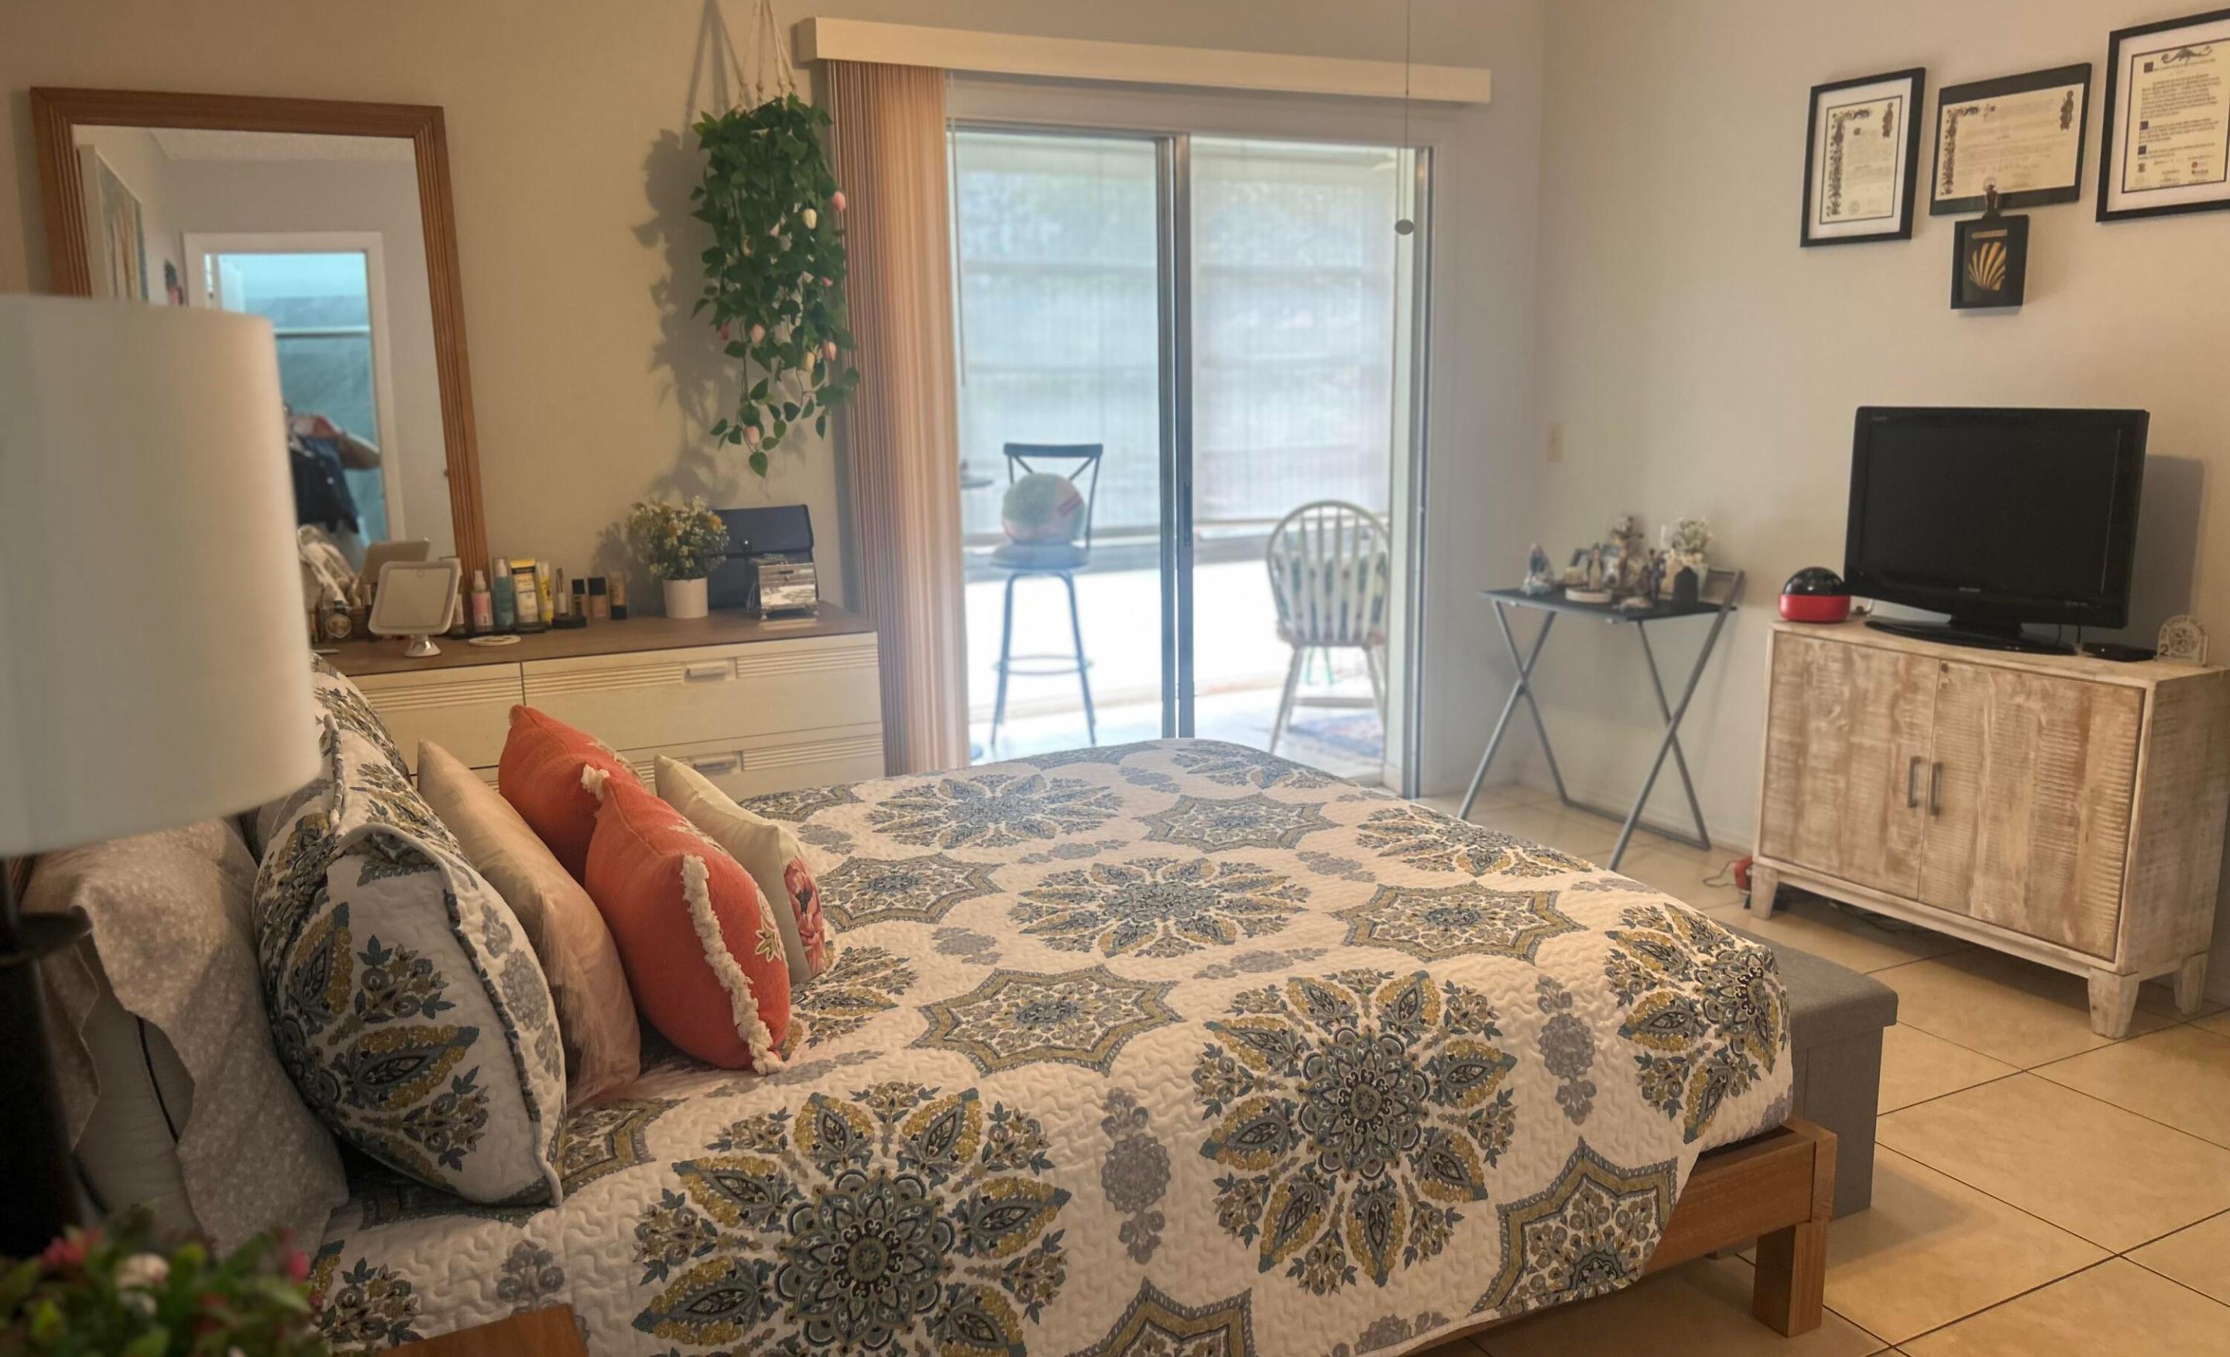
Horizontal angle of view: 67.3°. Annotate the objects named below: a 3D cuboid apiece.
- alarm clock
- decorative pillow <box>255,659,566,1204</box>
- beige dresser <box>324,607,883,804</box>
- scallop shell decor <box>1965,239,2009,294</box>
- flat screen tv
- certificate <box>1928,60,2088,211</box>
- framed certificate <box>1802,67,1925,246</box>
[{"bbox_3d":[1.678,-0.199,4.027,0.165,0.127,0.130,3,11,22],"label":"alarm clock"},{"bbox_3d":[-0.706,0.237,1.703,0.230,0.421,0.592,-27,20,-21],"label":"decorative pillow"},{"bbox_3d":[-1.304,0.310,3.658,1.490,0.784,0.592,-6,11,-24],"label":"beige dresser"},{"bbox_3d":[1.952,-0.923,3.751,0.026,0.115,0.099,-6,11,-26],"label":"scallop shell decor"},{"bbox_3d":[1.924,-0.334,3.682,0.220,0.510,0.665,-7,12,-28],"label":"flat screen tv"},{"bbox_3d":[1.999,-1.195,3.742,0.020,0.283,0.360,-6,12,-27],"label":"certificate"},{"bbox_3d":[1.820,-1.257,4.074,0.022,0.385,0.320,-6,12,-27],"label":"framed certificate"}]

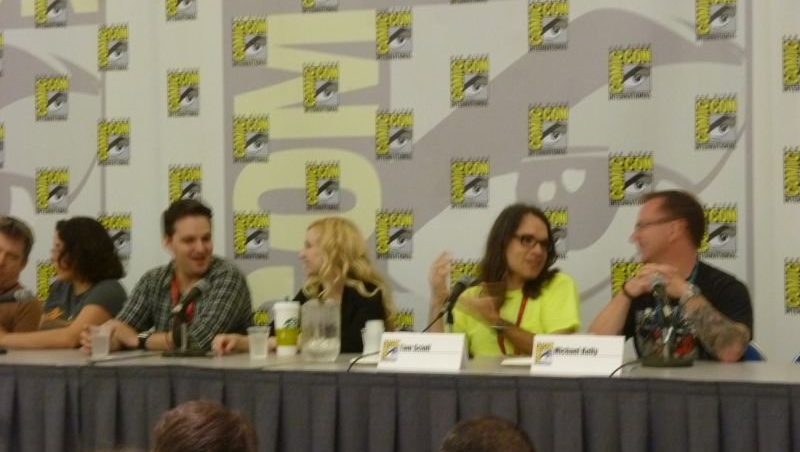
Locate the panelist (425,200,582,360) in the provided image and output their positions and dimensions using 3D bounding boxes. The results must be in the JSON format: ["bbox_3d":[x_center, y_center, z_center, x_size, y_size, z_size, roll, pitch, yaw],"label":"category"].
[{"bbox_3d":[0.358,0.552,6.600,0.560,1.245,0.720,0,0,7],"label":"panelist"}]

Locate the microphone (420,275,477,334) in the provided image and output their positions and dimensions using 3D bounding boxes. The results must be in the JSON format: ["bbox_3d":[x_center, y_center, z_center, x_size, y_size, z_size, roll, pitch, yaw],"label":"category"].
[{"bbox_3d":[0.170,0.292,6.330,0.190,0.280,0.150,0,0,-32],"label":"microphone"}]

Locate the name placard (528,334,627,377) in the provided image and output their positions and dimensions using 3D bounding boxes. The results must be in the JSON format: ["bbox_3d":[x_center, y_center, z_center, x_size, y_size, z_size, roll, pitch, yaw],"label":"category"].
[{"bbox_3d":[0.517,0.373,5.732,0.275,0.112,0.075,0,0,18],"label":"name placard"}]

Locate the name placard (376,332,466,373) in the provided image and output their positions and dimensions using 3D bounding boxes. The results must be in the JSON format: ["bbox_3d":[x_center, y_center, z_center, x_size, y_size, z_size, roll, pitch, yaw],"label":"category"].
[{"bbox_3d":[0.072,0.377,5.970,0.275,0.112,0.075,-1,0,26],"label":"name placard"}]

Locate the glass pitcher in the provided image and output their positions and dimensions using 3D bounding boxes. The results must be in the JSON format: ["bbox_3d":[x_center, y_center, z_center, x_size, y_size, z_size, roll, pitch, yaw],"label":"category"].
[{"bbox_3d":[-0.257,0.337,6.430,0.128,0.200,0.170,0,0,6],"label":"glass pitcher"}]

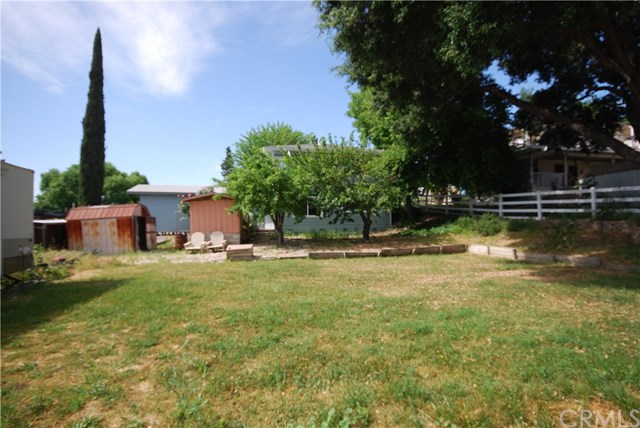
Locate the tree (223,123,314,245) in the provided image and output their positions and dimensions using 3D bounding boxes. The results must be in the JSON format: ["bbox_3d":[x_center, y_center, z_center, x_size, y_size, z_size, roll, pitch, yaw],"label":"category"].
[{"bbox_3d":[-2.650,-1.400,17.400,4.500,6.000,4.300,0,-1,0],"label":"tree"}]

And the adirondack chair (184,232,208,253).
[{"bbox_3d":[-5.650,1.300,15.400,0.800,0.930,0.900,0,-1,-2],"label":"adirondack chair"}]

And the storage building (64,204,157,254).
[{"bbox_3d":[-9.850,0.660,16.200,3.200,2.170,1.800,0,-1,0],"label":"storage building"}]

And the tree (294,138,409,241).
[{"bbox_3d":[1.660,-1.300,18.100,5.700,5.400,5.200,0,-1,0],"label":"tree"}]

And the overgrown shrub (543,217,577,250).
[{"bbox_3d":[8.950,0.720,12.700,1.250,1.250,1.150,-1,-1,30],"label":"overgrown shrub"}]

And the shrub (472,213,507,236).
[{"bbox_3d":[8.050,0.500,16.100,1.600,1.150,1.400,-1,-1,30],"label":"shrub"}]

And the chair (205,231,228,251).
[{"bbox_3d":[-4.720,1.260,15.450,0.800,0.930,0.900,0,-1,-10],"label":"chair"}]

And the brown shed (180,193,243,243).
[{"bbox_3d":[-5.450,0.420,18.500,2.900,2.750,2.600,0,-1,0],"label":"brown shed"}]

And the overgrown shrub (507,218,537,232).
[{"bbox_3d":[9.050,0.550,15.300,1.400,0.700,1.200,-1,-1,30],"label":"overgrown shrub"}]

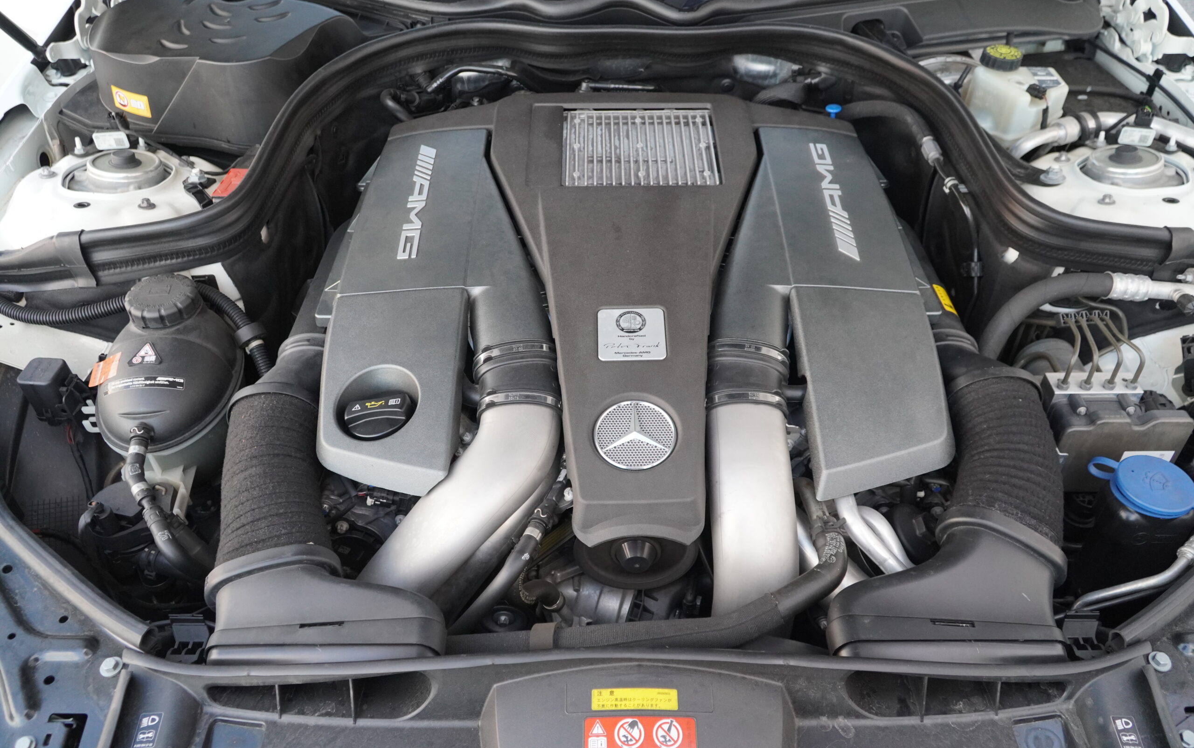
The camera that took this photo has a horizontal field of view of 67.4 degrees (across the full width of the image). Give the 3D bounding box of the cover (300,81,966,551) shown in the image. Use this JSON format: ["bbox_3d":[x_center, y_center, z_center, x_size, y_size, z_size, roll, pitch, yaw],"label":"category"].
[{"bbox_3d":[0.034,-0.088,0.920,0.573,0.170,0.575,0,42,0],"label":"cover"}]

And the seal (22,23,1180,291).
[{"bbox_3d":[0.000,-0.254,1.022,1.220,0.150,0.400,0,42,0],"label":"seal"}]

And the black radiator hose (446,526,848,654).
[{"bbox_3d":[0.046,0.186,0.787,0.352,0.070,0.140,0,42,0],"label":"black radiator hose"}]

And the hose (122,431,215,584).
[{"bbox_3d":[-0.388,0.126,0.820,0.105,0.145,0.100,0,42,0],"label":"hose"}]

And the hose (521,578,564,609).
[{"bbox_3d":[-0.056,0.214,0.868,0.044,0.036,0.040,0,42,0],"label":"hose"}]

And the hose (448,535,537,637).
[{"bbox_3d":[-0.096,0.192,0.822,0.088,0.085,0.085,0,42,0],"label":"hose"}]

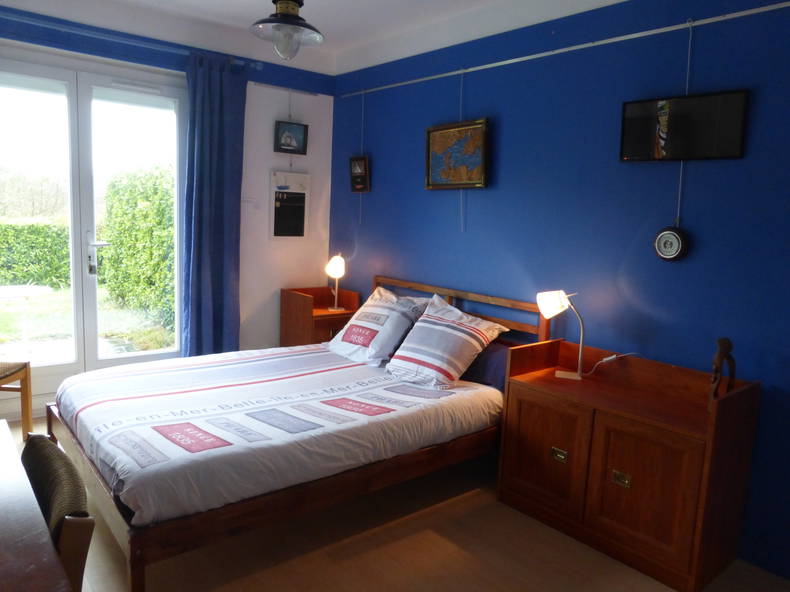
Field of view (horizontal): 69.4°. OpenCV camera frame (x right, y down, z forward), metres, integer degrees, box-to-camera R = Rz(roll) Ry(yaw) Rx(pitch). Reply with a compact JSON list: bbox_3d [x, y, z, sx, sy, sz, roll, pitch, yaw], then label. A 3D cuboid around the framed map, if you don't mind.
[{"bbox_3d":[0.372,-0.843,3.459,0.035,0.386,0.498,-4,11,-40],"label":"framed map"}]

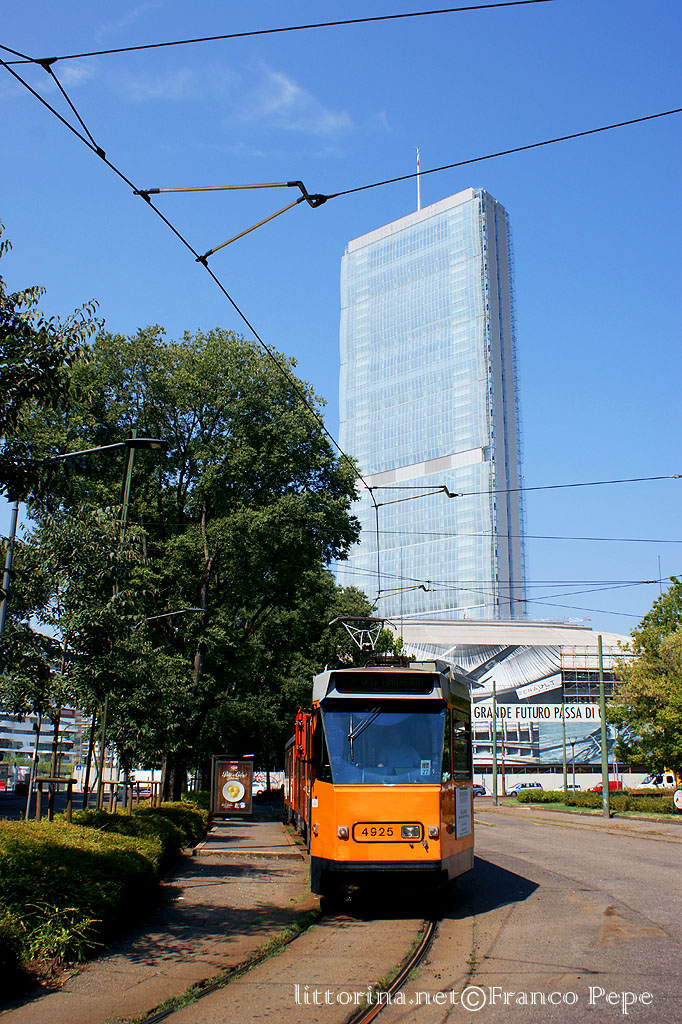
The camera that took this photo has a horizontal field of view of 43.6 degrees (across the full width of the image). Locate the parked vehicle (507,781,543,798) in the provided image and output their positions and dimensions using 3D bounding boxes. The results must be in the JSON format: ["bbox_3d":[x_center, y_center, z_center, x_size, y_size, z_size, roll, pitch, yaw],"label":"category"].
[{"bbox_3d":[20.888,31.706,97.025,4.300,1.500,1.750,1,-17,0],"label":"parked vehicle"}]

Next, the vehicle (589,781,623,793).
[{"bbox_3d":[30.026,31.683,97.062,4.000,1.780,1.720,1,-17,0],"label":"vehicle"}]

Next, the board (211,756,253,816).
[{"bbox_3d":[-3.909,9.799,30.451,1.450,2.100,0.250,2,-17,-5],"label":"board"}]

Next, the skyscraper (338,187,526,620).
[{"bbox_3d":[31.600,-11.586,307.173,61.500,209.200,23.500,-12,-21,34],"label":"skyscraper"}]

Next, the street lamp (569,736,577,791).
[{"bbox_3d":[21.327,23.841,78.531,0.800,5.500,0.800,1,-17,0],"label":"street lamp"}]

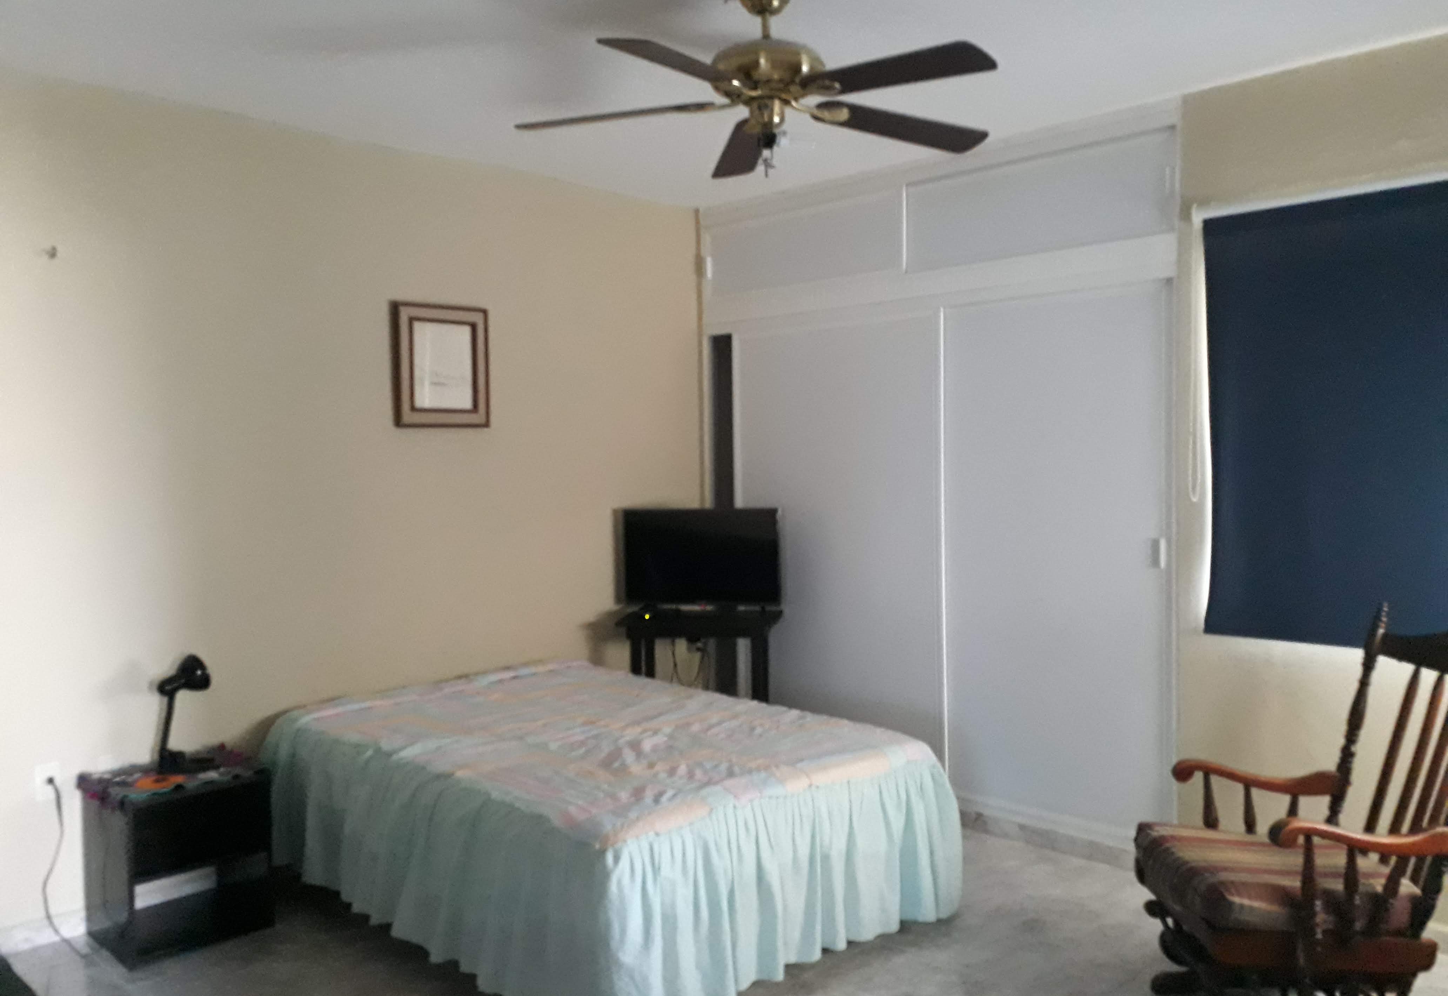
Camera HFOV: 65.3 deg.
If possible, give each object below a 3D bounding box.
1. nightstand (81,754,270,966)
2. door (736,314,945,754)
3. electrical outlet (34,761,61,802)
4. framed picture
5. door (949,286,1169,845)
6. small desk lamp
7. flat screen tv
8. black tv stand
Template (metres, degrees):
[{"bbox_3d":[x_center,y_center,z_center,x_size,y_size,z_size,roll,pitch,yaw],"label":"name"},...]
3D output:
[{"bbox_3d":[-1.800,1.165,3.736,0.444,0.529,0.403,-3,4,-45],"label":"nightstand"},{"bbox_3d":[0.500,0.211,5.129,0.035,2.010,1.193,-3,4,-45],"label":"door"},{"bbox_3d":[-2.180,0.920,3.646,0.071,0.115,0.012,-3,4,-45],"label":"electrical outlet"},{"bbox_3d":[-1.149,-0.535,4.610,0.422,0.495,0.035,-3,4,-45],"label":"framed picture"},{"bbox_3d":[1.239,0.235,4.427,0.035,2.010,1.051,-3,4,-45],"label":"door"},{"bbox_3d":[-1.779,0.706,3.735,0.165,0.370,0.120,-1,3,-15],"label":"small desk lamp"},{"bbox_3d":[-0.098,0.263,5.019,0.710,0.425,0.070,0,3,9],"label":"flat screen tv"},{"bbox_3d":[-0.095,0.940,5.038,0.685,0.814,0.450,0,3,9],"label":"black tv stand"}]

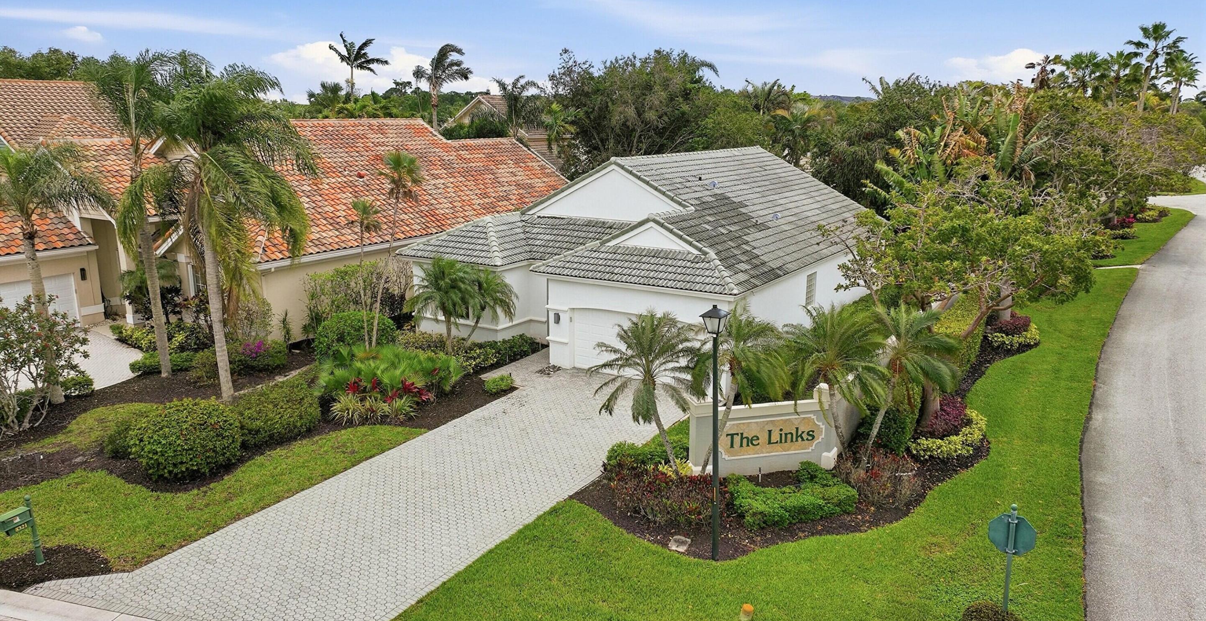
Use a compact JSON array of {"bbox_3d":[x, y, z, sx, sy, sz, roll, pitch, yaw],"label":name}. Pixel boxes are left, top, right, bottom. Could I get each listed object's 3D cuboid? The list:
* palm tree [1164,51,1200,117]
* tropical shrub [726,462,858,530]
[{"bbox_3d":[57.865,-18.742,83.612,3.676,14.117,3.676,8,16,33],"label":"palm tree"},{"bbox_3d":[3.968,3.821,17.681,2.600,0.600,1.650,-4,13,-13],"label":"tropical shrub"}]

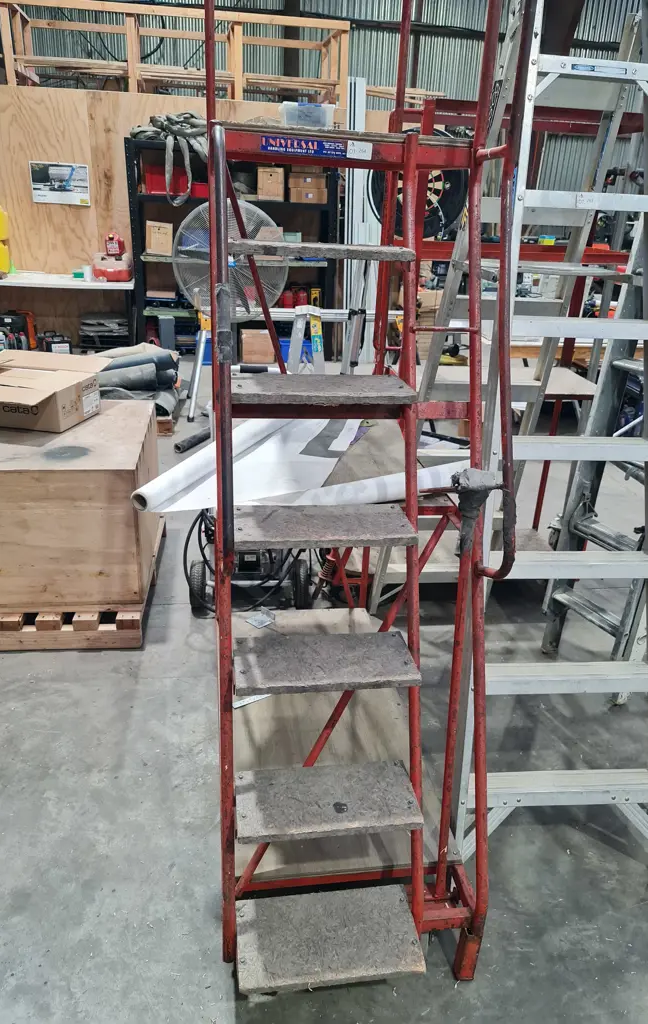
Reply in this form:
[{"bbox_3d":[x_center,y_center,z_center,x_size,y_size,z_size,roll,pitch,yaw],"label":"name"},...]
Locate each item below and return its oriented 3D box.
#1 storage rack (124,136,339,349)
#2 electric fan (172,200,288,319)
[{"bbox_3d":[-0.875,-2.551,7.359,1.950,1.980,0.600,-2,25,-10],"label":"storage rack"},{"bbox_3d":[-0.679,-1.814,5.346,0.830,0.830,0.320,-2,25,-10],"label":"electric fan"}]

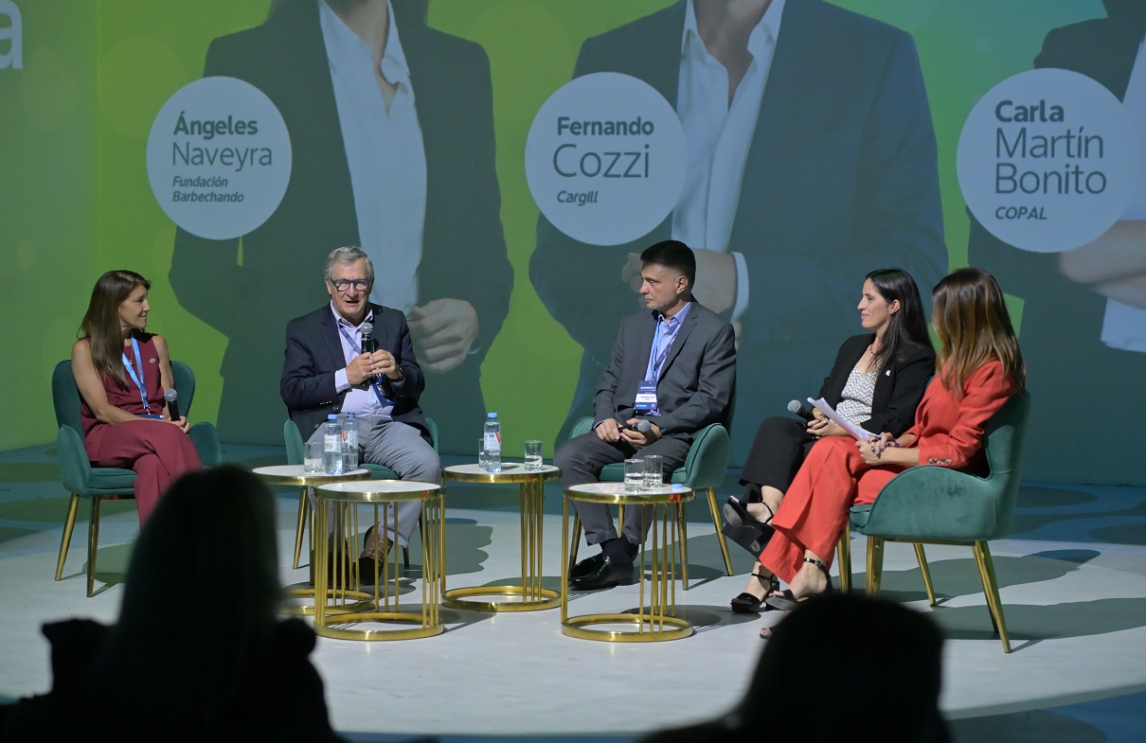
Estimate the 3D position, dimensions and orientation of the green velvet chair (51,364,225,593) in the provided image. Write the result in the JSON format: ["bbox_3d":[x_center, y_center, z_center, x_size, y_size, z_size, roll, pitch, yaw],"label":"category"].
[{"bbox_3d":[-1.687,0.399,10.381,0.600,0.850,0.610,-1,3,-22],"label":"green velvet chair"}]

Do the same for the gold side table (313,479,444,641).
[{"bbox_3d":[-0.660,0.642,9.248,0.445,0.496,0.445,0,3,0],"label":"gold side table"}]

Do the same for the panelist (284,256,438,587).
[{"bbox_3d":[-0.826,0.163,10.583,0.610,1.310,0.730,0,3,-12],"label":"panelist"}]

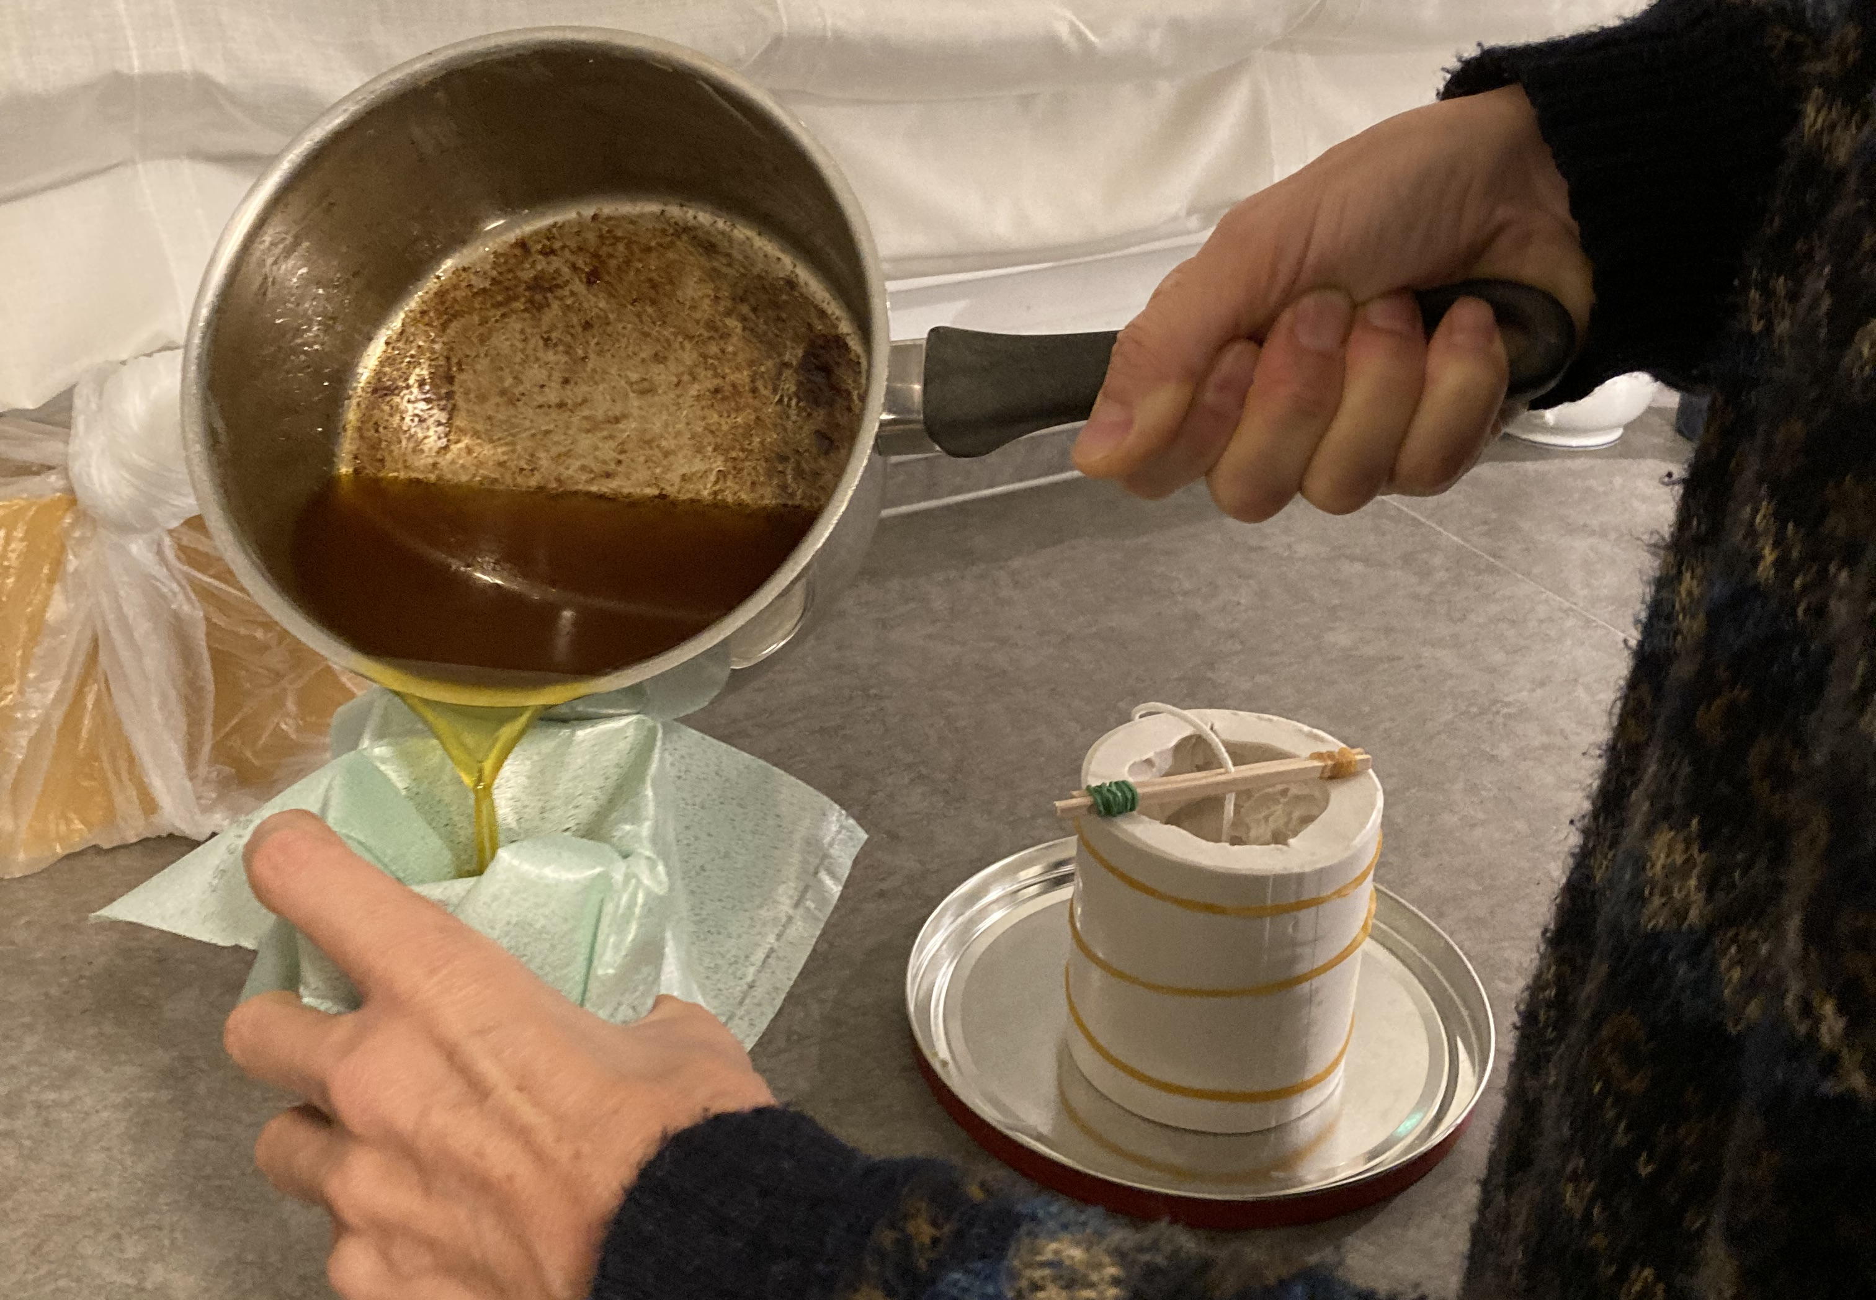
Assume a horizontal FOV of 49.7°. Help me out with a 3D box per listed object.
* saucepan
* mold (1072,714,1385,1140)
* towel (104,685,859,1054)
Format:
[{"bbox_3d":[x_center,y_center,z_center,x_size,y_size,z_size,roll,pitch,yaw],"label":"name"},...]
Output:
[{"bbox_3d":[-0.019,-0.060,0.493,0.314,0.167,0.120,2,-12,4],"label":"saucepan"},{"bbox_3d":[0.079,0.074,0.563,0.080,0.087,0.080,0,29,0],"label":"mold"},{"bbox_3d":[-0.098,0.056,0.442,0.160,0.080,0.125,0,29,0],"label":"towel"}]

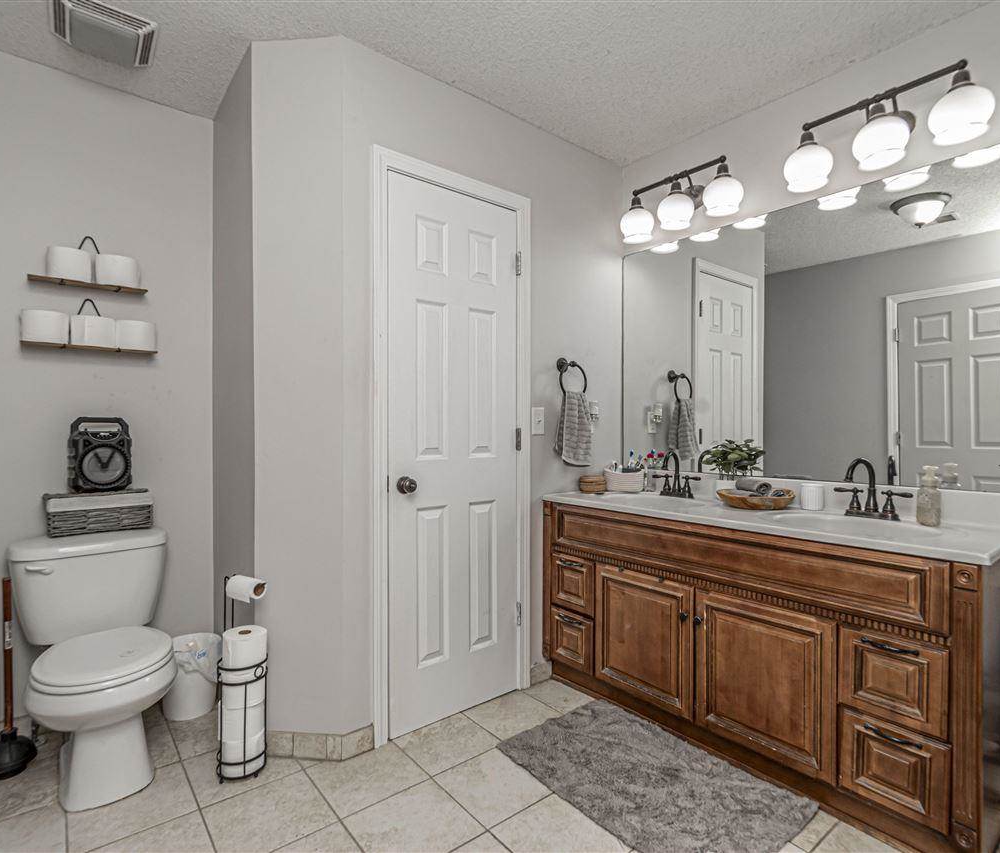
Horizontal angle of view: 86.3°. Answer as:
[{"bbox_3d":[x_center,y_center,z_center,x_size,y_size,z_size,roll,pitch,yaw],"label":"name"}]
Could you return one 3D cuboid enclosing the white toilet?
[{"bbox_3d":[-1.340,0.762,1.776,0.450,0.718,0.690,0,0,-38],"label":"white toilet"}]

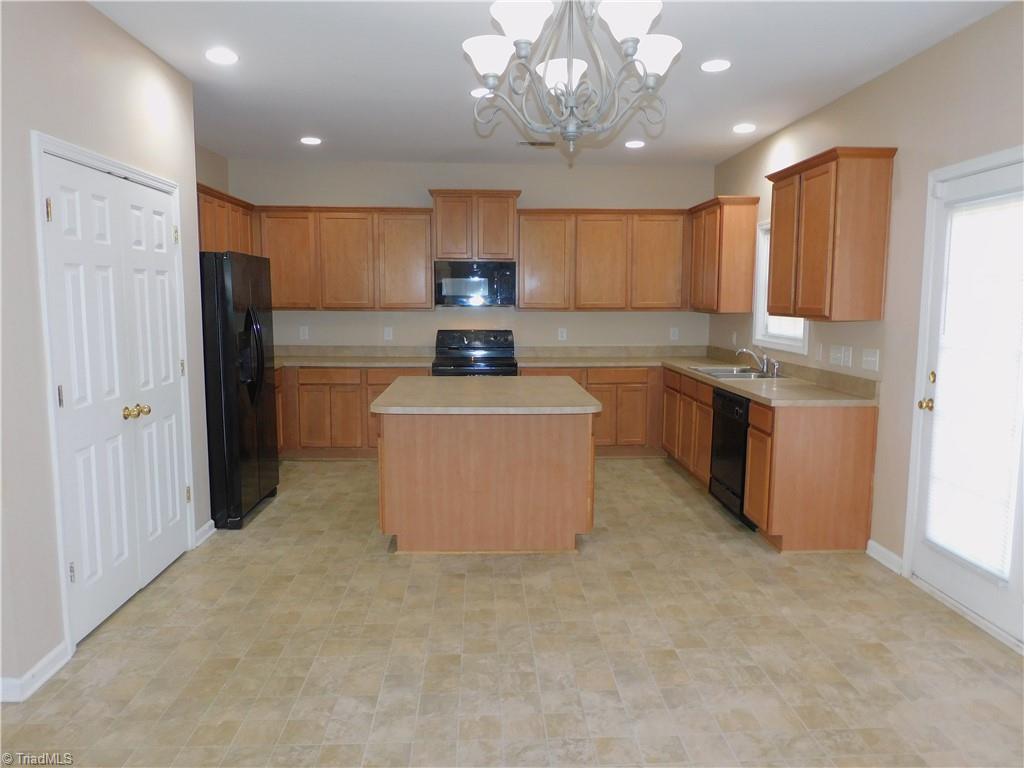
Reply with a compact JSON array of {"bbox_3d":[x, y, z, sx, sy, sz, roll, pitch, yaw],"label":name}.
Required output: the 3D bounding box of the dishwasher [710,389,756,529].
[{"bbox_3d":[1.750,0.485,4.825,0.597,0.866,0.605,0,7,-2],"label":"dishwasher"}]

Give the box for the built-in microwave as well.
[{"bbox_3d":[-0.344,-0.952,6.758,0.764,0.423,0.403,0,7,-3],"label":"built-in microwave"}]

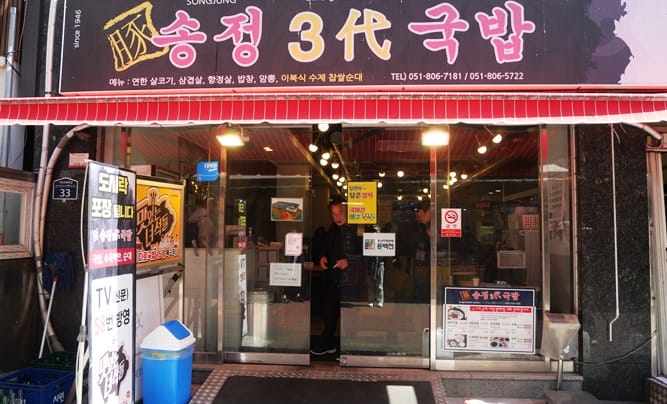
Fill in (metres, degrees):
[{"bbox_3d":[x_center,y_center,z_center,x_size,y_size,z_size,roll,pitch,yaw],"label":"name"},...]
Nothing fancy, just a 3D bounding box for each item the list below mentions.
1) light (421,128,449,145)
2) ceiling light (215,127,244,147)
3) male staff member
[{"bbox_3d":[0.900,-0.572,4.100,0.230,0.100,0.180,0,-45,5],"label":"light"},{"bbox_3d":[-0.920,-0.582,4.130,0.215,0.120,0.170,0,-3,5],"label":"ceiling light"},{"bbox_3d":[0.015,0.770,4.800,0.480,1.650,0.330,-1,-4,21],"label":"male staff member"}]

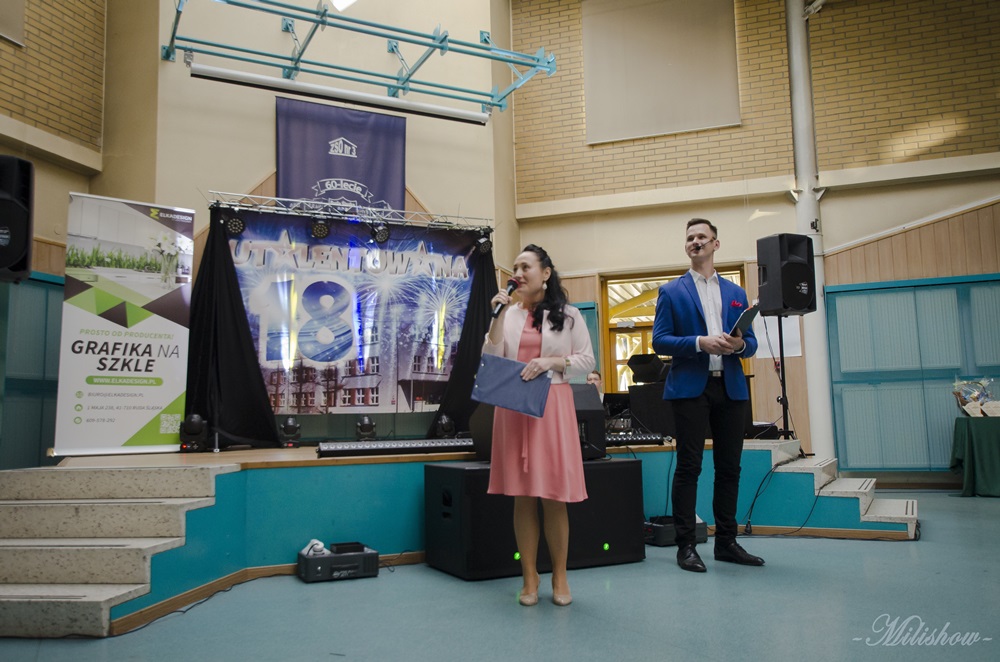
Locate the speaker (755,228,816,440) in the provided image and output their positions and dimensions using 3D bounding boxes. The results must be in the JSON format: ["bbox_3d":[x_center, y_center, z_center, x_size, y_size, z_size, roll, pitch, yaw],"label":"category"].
[{"bbox_3d":[2.342,0.068,6.787,0.460,1.761,0.460,0,-6,-10],"label":"speaker"}]

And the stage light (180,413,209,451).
[{"bbox_3d":[-2.584,0.858,7.011,0.230,0.320,0.200,2,-7,-28],"label":"stage light"}]

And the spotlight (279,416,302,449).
[{"bbox_3d":[-1.938,0.929,7.691,0.200,0.300,0.190,2,-7,-28],"label":"spotlight"}]

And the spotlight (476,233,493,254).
[{"bbox_3d":[-0.166,-0.939,8.920,0.180,0.240,0.200,1,-7,-17],"label":"spotlight"}]

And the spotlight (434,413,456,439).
[{"bbox_3d":[-0.547,0.980,8.429,0.200,0.300,0.190,2,-7,-28],"label":"spotlight"}]

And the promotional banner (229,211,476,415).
[{"bbox_3d":[-1.372,-0.172,8.354,2.800,1.990,0.050,2,-7,-28],"label":"promotional banner"}]

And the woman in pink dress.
[{"bbox_3d":[0.168,0.393,3.779,0.500,1.594,0.400,-3,-6,16],"label":"woman in pink dress"}]

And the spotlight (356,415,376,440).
[{"bbox_3d":[-1.290,0.953,8.035,0.200,0.300,0.190,2,-7,-28],"label":"spotlight"}]

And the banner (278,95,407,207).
[{"bbox_3d":[-1.662,-1.608,8.827,1.432,1.600,0.050,2,-7,-28],"label":"banner"}]

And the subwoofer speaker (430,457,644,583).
[{"bbox_3d":[0.181,1.021,4.710,1.092,0.545,0.620,2,-7,-26],"label":"subwoofer speaker"}]

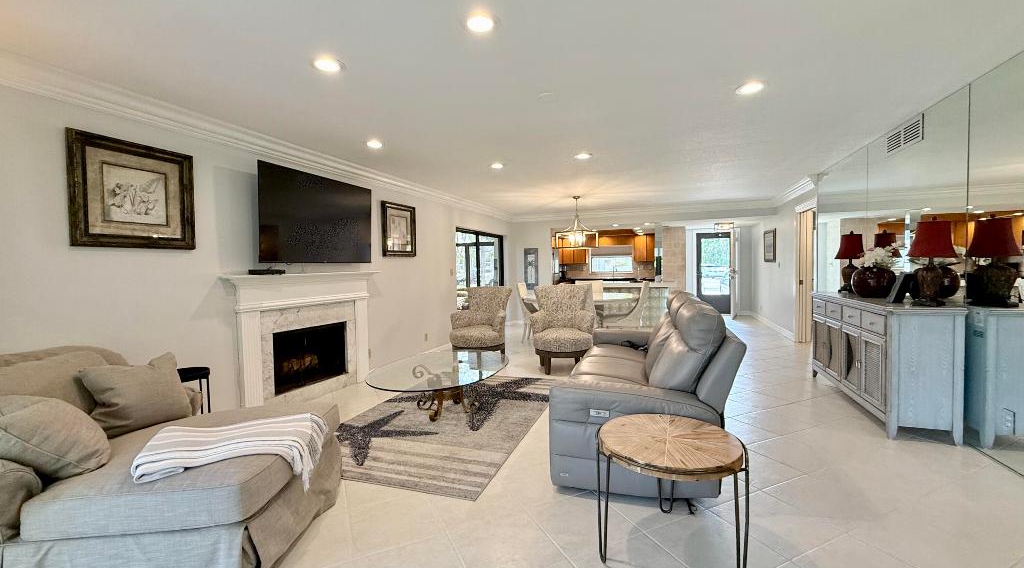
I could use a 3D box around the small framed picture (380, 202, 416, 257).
[{"bbox_3d":[-1.472,-0.704,5.496,0.041,0.692,0.699,0,2,20],"label":"small framed picture"}]

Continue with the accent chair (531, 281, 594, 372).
[{"bbox_3d":[0.630,0.539,5.150,0.710,1.020,0.740,-1,2,12],"label":"accent chair"}]

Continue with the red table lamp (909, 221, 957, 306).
[{"bbox_3d":[2.979,-0.164,2.939,0.250,0.626,0.250,0,2,20],"label":"red table lamp"}]

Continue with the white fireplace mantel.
[{"bbox_3d":[-1.922,0.522,4.082,0.210,1.256,1.740,0,2,20],"label":"white fireplace mantel"}]

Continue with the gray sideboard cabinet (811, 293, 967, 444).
[{"bbox_3d":[3.136,0.592,3.635,0.400,0.925,1.740,0,2,20],"label":"gray sideboard cabinet"}]

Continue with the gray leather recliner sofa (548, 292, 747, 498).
[{"bbox_3d":[1.015,0.609,3.216,1.029,1.041,2.184,-1,2,18],"label":"gray leather recliner sofa"}]

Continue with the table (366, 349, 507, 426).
[{"bbox_3d":[-0.580,0.928,3.633,1.060,0.420,1.550,0,2,20],"label":"table"}]

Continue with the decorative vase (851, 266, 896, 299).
[{"bbox_3d":[3.159,-0.018,3.624,0.301,0.269,0.301,0,2,20],"label":"decorative vase"}]

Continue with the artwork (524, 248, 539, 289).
[{"bbox_3d":[0.431,-0.322,9.051,0.320,0.890,0.030,0,2,20],"label":"artwork"}]

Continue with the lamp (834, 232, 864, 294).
[{"bbox_3d":[3.405,-0.217,4.152,0.250,0.615,0.260,0,2,20],"label":"lamp"}]

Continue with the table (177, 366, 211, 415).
[{"bbox_3d":[-2.186,0.904,2.771,0.311,0.622,0.311,0,2,20],"label":"table"}]

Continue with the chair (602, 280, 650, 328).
[{"bbox_3d":[1.895,0.468,6.839,0.660,1.022,0.521,0,2,20],"label":"chair"}]

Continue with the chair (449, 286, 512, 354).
[{"bbox_3d":[-0.420,0.547,5.680,0.710,1.020,0.740,0,2,25],"label":"chair"}]

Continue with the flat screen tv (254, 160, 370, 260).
[{"bbox_3d":[-1.862,-0.627,4.061,0.050,0.840,1.420,0,2,20],"label":"flat screen tv"}]

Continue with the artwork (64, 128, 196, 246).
[{"bbox_3d":[-2.473,-0.580,2.748,0.041,0.690,0.686,0,2,20],"label":"artwork"}]

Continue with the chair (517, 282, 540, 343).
[{"bbox_3d":[0.387,0.483,7.042,0.640,1.010,0.520,0,2,20],"label":"chair"}]

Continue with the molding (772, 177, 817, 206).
[{"bbox_3d":[4.375,-1.444,6.498,0.100,0.150,2.000,0,2,20],"label":"molding"}]

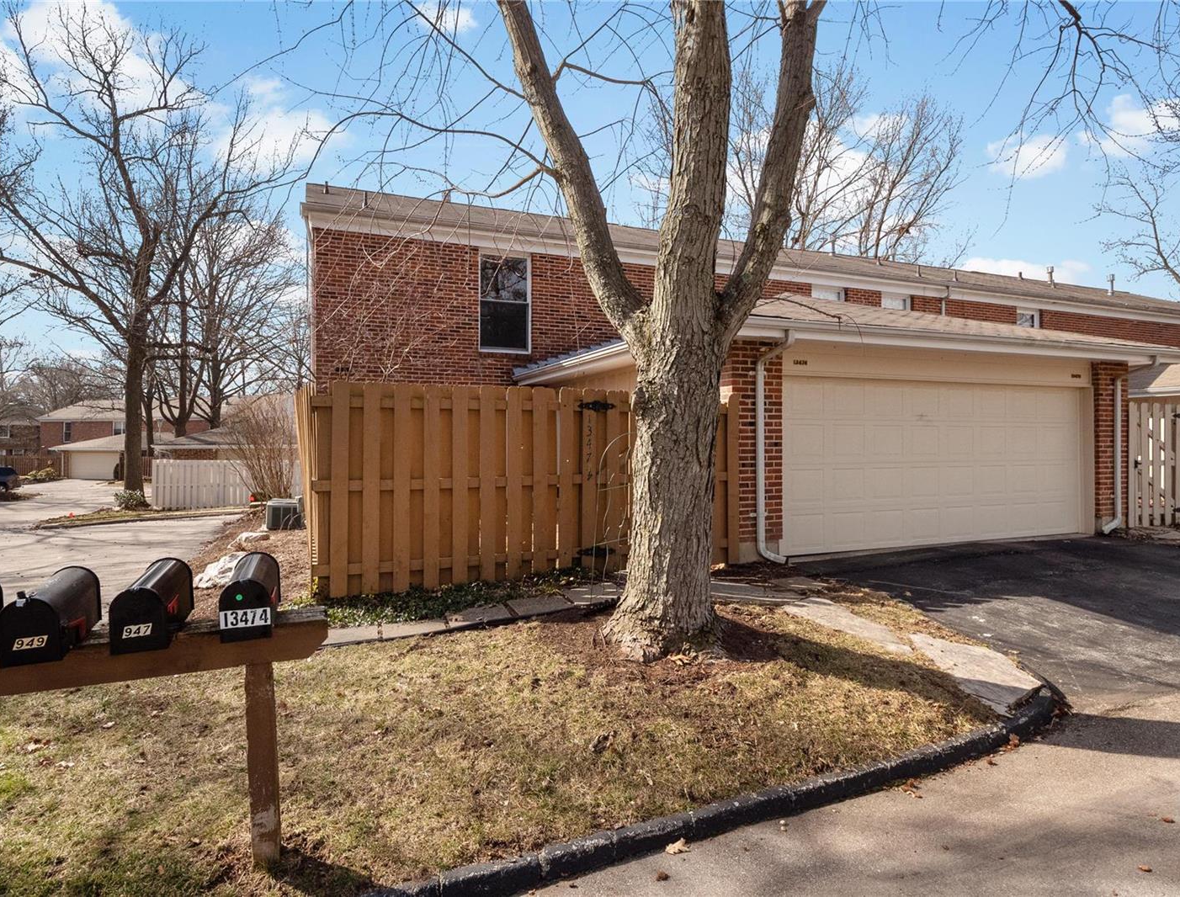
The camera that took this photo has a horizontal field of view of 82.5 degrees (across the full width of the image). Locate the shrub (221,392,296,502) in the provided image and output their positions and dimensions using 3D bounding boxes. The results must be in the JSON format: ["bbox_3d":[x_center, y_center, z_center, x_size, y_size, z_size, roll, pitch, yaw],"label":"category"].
[{"bbox_3d":[-8.831,0.020,18.500,2.250,2.900,2.000,0,1,-18],"label":"shrub"}]

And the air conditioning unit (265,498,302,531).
[{"bbox_3d":[-6.330,1.360,14.000,0.680,0.590,0.680,0,1,-21],"label":"air conditioning unit"}]

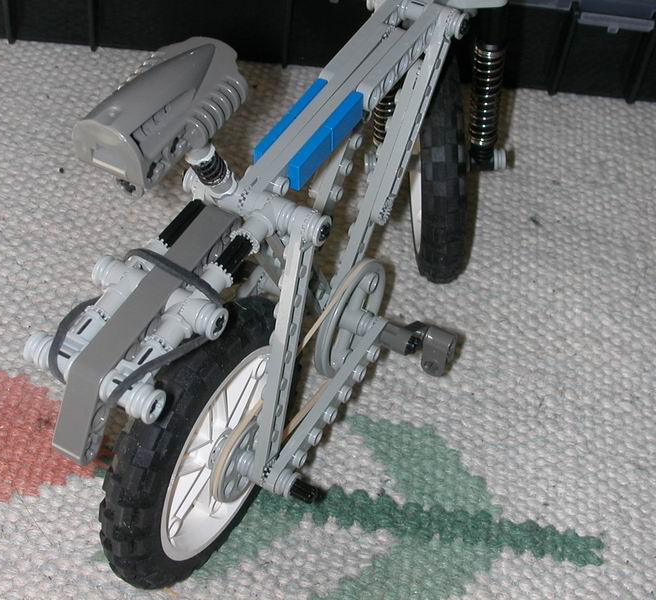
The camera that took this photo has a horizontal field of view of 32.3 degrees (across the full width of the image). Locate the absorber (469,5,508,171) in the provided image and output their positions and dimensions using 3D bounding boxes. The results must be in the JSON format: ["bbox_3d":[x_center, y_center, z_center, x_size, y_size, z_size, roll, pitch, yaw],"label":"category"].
[{"bbox_3d":[0.050,-0.068,0.359,0.009,0.074,0.009,-3,54,3],"label":"absorber"}]

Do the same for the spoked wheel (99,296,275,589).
[{"bbox_3d":[-0.031,0.038,0.299,0.015,0.082,0.082,23,46,20],"label":"spoked wheel"}]

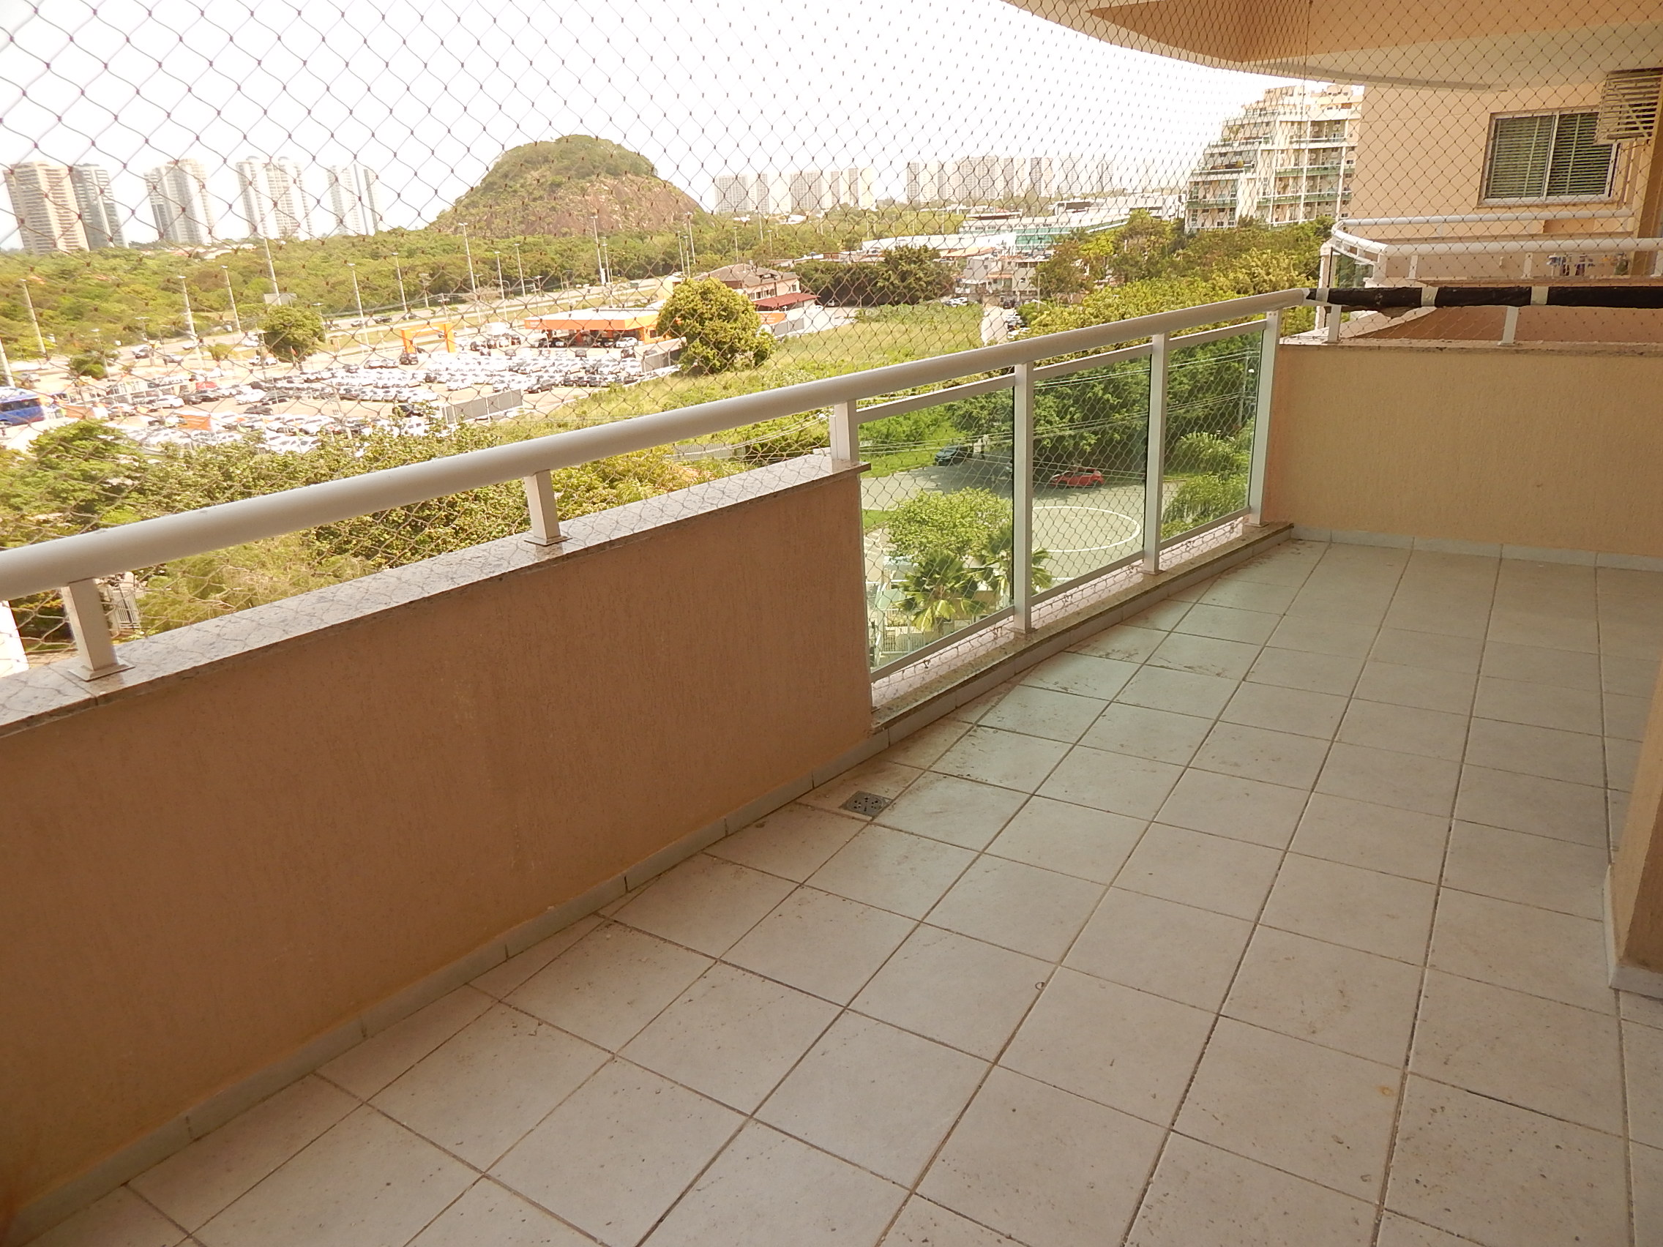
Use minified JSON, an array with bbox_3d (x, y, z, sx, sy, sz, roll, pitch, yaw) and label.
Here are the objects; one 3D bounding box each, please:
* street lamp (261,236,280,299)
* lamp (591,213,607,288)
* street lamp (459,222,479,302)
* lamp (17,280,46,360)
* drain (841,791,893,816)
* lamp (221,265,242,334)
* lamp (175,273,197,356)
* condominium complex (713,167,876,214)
[{"bbox_3d":[-102.587,-61.039,205.799,2.800,20.750,0.600,10,25,31],"label":"street lamp"},{"bbox_3d":[-75.341,-121.554,360.513,2.800,21.360,0.600,10,25,31],"label":"lamp"},{"bbox_3d":[-79.393,-77.240,244.523,2.800,21.300,0.600,10,25,31],"label":"street lamp"},{"bbox_3d":[-155.074,-58.911,215.379,2.200,14.990,0.600,10,25,31],"label":"lamp"},{"bbox_3d":[0.093,0.496,3.011,0.108,0.010,0.102,9,24,31],"label":"drain"},{"bbox_3d":[-135.495,-73.101,250.246,2.200,14.870,0.600,10,25,31],"label":"lamp"},{"bbox_3d":[-109.835,-51.450,189.495,2.200,15.100,0.600,10,25,31],"label":"lamp"},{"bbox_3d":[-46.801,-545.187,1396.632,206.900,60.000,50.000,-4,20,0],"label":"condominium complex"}]

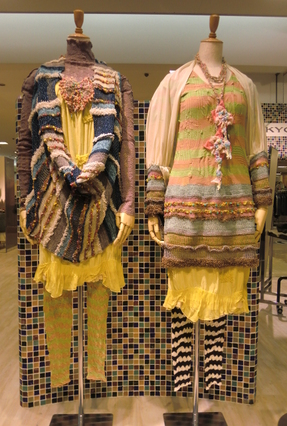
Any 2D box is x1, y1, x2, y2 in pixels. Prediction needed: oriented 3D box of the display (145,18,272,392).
[{"bbox_3d":[0.279,-0.032,1.370,0.535,1.600,0.320,0,3,-2],"label":"display"}]

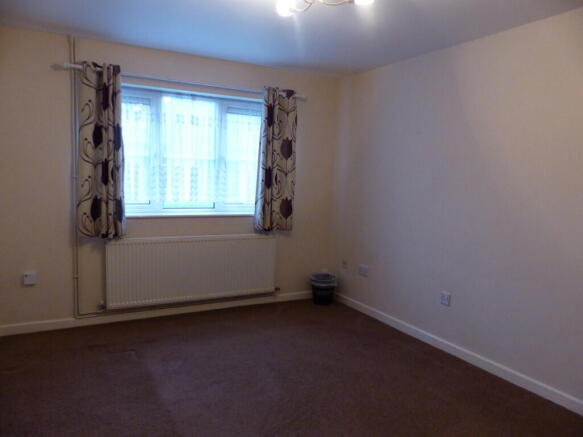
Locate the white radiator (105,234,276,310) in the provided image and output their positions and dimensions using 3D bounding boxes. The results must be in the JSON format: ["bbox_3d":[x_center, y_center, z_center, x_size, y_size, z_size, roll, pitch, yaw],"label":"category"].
[{"bbox_3d":[-0.872,0.473,3.938,1.569,0.582,0.090,-1,6,-27],"label":"white radiator"}]

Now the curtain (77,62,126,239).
[{"bbox_3d":[-1.552,-0.533,3.459,0.351,1.380,0.120,-1,6,-27],"label":"curtain"}]

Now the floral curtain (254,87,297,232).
[{"bbox_3d":[-0.158,-0.563,4.182,0.371,1.380,0.120,-1,6,-27],"label":"floral curtain"}]

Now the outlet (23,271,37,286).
[{"bbox_3d":[-2.090,0.482,3.372,0.086,0.092,0.028,-1,6,-27],"label":"outlet"}]

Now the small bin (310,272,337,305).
[{"bbox_3d":[0.341,0.759,4.509,0.276,0.281,0.276,2,5,0],"label":"small bin"}]

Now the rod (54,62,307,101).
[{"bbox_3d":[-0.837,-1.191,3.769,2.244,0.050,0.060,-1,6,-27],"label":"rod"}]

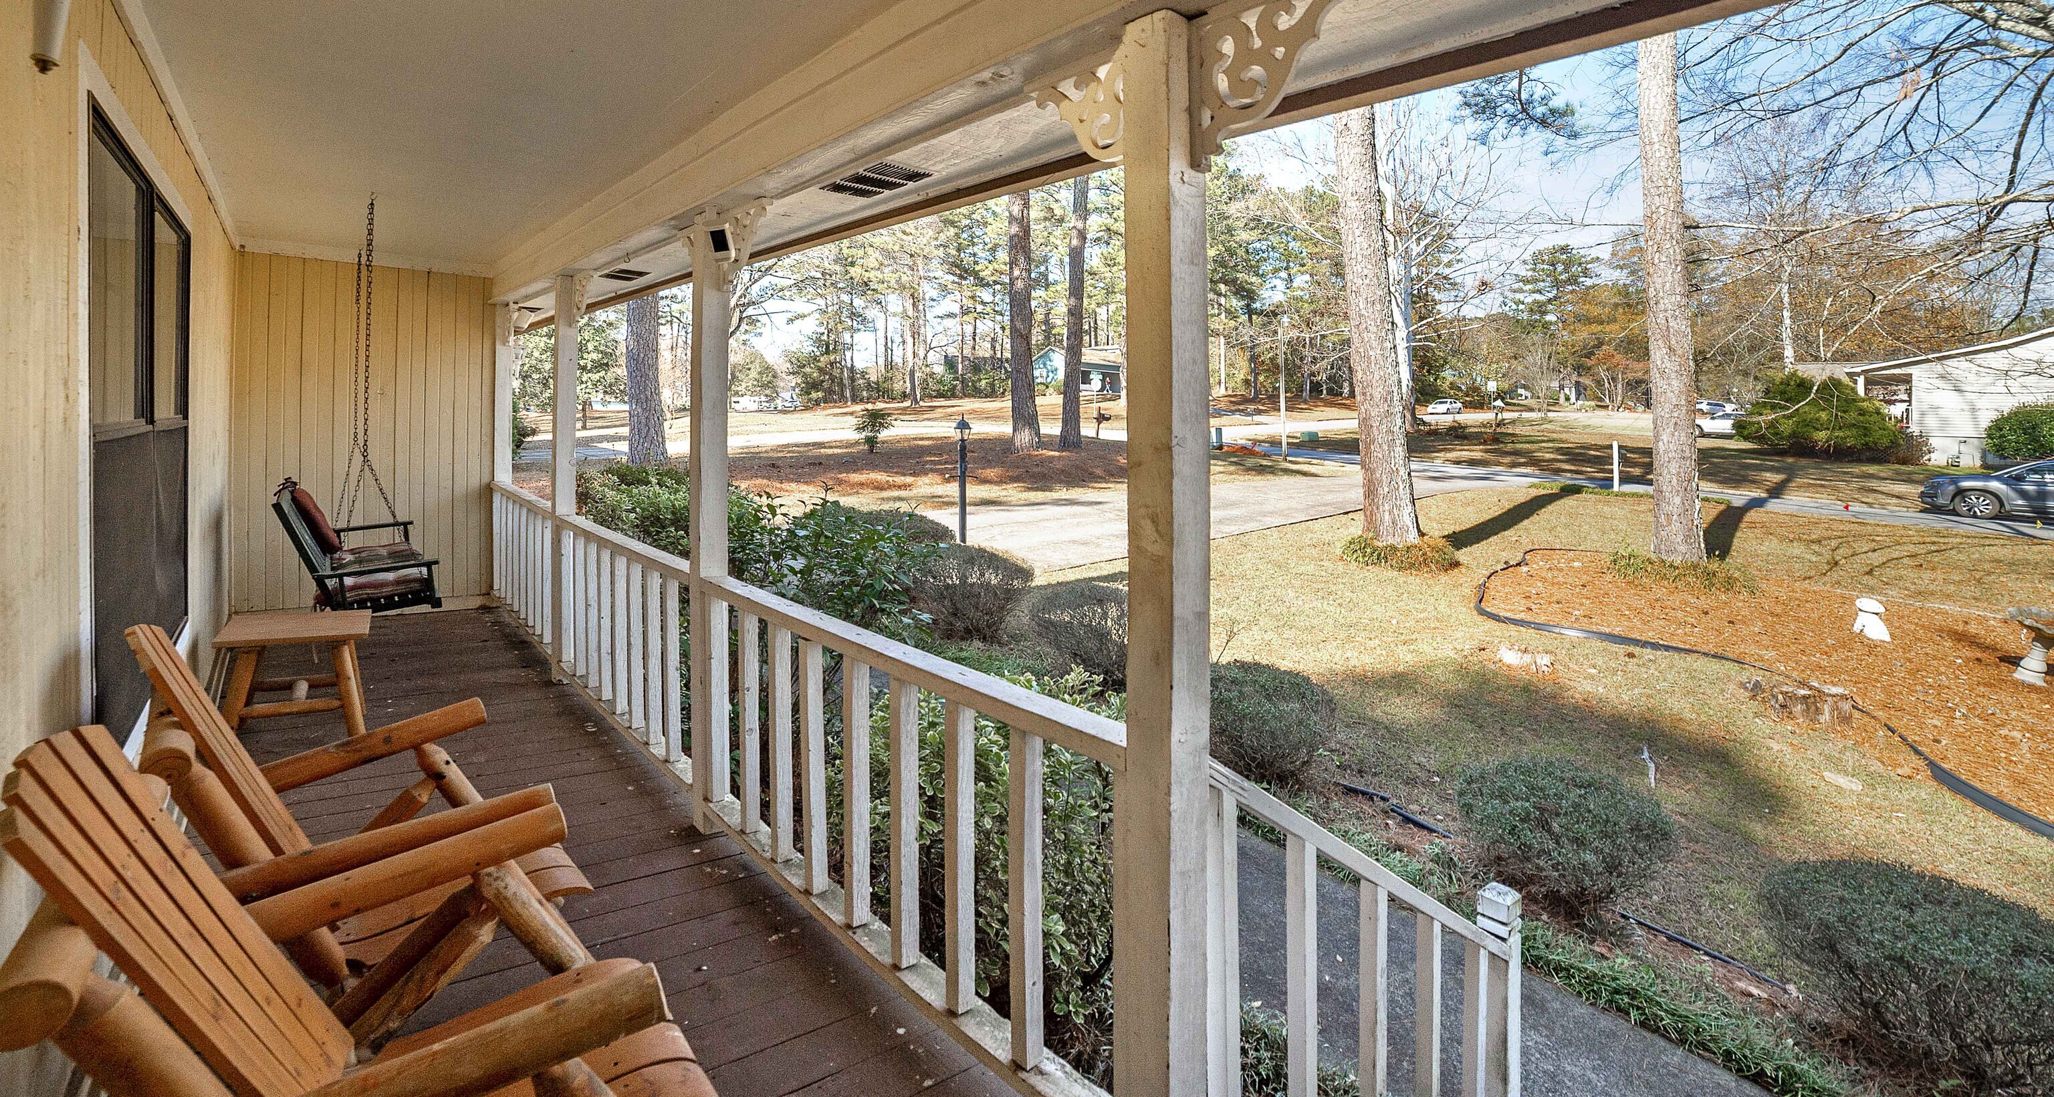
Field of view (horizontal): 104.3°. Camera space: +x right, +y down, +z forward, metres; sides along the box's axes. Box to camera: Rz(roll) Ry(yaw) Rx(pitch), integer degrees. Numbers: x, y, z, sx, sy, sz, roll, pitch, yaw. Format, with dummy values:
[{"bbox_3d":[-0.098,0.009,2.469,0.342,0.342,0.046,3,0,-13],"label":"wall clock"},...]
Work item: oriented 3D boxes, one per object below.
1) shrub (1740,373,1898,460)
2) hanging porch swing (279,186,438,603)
[{"bbox_3d":[26.734,-4.531,27.000,4.000,2.900,4.400,-3,8,-42],"label":"shrub"},{"bbox_3d":[-3.323,-0.695,3.950,0.600,1.700,1.550,-3,8,-42],"label":"hanging porch swing"}]

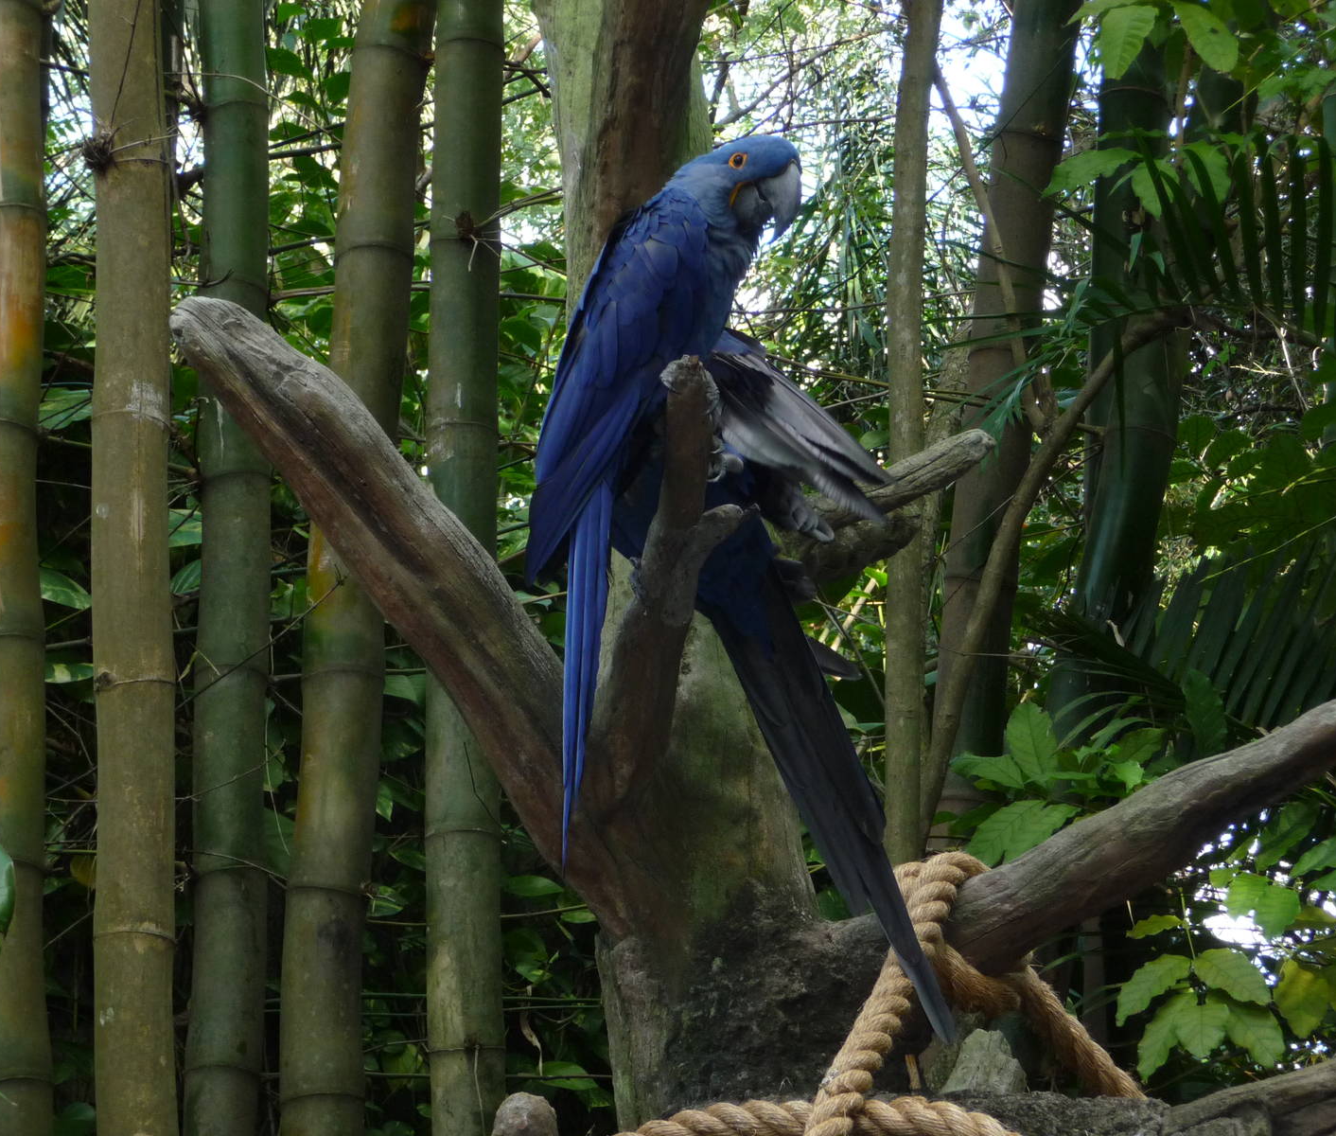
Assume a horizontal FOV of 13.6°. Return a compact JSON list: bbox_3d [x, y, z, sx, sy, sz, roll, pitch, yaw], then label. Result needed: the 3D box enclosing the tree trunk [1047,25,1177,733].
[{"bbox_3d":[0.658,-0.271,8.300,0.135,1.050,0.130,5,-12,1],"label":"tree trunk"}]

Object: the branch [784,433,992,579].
[{"bbox_3d":[0.260,-0.075,6.600,0.260,0.110,0.120,-30,-10,-6],"label":"branch"}]

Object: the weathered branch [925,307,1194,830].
[{"bbox_3d":[0.493,-0.007,7.400,0.140,0.750,0.130,26,-11,5],"label":"weathered branch"}]

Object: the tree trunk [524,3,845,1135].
[{"bbox_3d":[0.017,-0.006,6.600,0.290,1.340,0.300,-5,-12,-1],"label":"tree trunk"}]

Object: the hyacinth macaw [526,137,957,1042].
[{"bbox_3d":[0.085,0.025,6.400,0.460,1.000,0.320,2,-12,-11],"label":"hyacinth macaw"}]

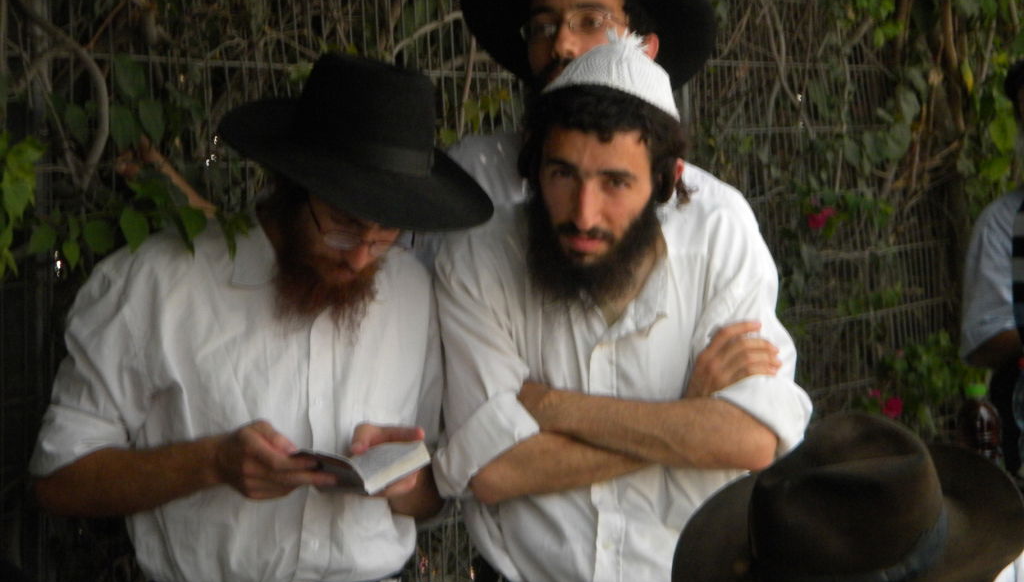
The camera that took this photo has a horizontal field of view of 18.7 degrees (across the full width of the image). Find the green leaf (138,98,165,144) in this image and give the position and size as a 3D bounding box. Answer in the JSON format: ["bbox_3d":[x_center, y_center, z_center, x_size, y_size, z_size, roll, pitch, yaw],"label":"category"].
[{"bbox_3d":[-0.499,-0.236,4.300,0.037,0.064,0.020,-1,3,-23],"label":"green leaf"}]

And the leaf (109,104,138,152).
[{"bbox_3d":[-0.504,-0.212,4.030,0.039,0.062,0.018,-2,2,-11],"label":"leaf"}]

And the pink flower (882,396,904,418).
[{"bbox_3d":[0.860,0.260,7.000,0.050,0.050,0.045,0,3,6],"label":"pink flower"}]

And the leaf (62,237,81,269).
[{"bbox_3d":[-0.549,-0.047,3.870,0.023,0.040,0.012,-2,2,-11],"label":"leaf"}]

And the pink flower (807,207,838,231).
[{"bbox_3d":[0.698,-0.161,7.000,0.065,0.055,0.045,-2,2,-6],"label":"pink flower"}]

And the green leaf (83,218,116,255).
[{"bbox_3d":[-0.514,-0.068,3.870,0.042,0.047,0.018,-2,2,-11],"label":"green leaf"}]

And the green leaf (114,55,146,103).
[{"bbox_3d":[-0.523,-0.291,4.250,0.048,0.063,0.022,-1,3,-23],"label":"green leaf"}]

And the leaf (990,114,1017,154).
[{"bbox_3d":[1.108,-0.355,7.000,0.069,0.090,0.030,0,3,0],"label":"leaf"}]

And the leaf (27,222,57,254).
[{"bbox_3d":[-0.598,-0.068,3.950,0.039,0.041,0.020,-1,3,-18],"label":"leaf"}]

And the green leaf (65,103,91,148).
[{"bbox_3d":[-0.588,-0.224,4.200,0.036,0.059,0.020,-1,3,-23],"label":"green leaf"}]

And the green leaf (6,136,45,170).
[{"bbox_3d":[-0.598,-0.169,3.820,0.046,0.039,0.022,-2,2,-11],"label":"green leaf"}]

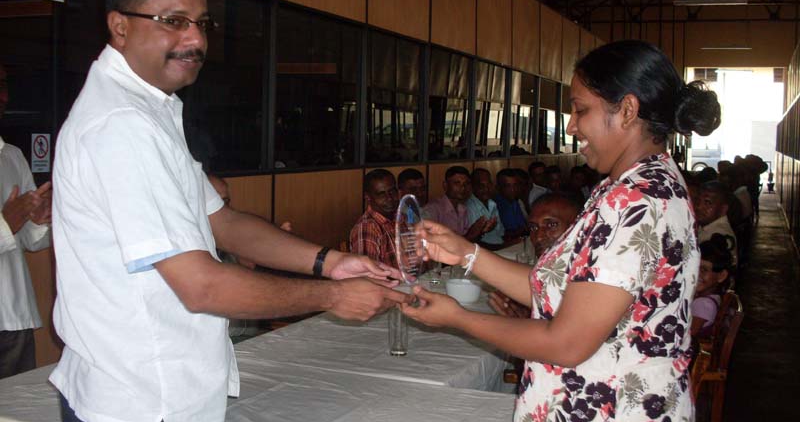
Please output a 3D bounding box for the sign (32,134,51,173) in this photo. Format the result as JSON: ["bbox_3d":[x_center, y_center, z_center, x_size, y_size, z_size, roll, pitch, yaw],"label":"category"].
[{"bbox_3d":[-1.421,-0.229,3.482,0.008,0.153,0.097,4,5,23],"label":"sign"}]

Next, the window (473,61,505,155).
[{"bbox_3d":[0.921,-1.006,8.977,0.050,0.942,1.131,4,5,23],"label":"window"}]

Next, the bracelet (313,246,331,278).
[{"bbox_3d":[-0.147,0.096,1.640,0.018,0.063,0.052,15,12,10],"label":"bracelet"}]

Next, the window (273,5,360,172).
[{"bbox_3d":[-0.506,-0.746,5.596,0.050,0.942,1.131,4,5,23],"label":"window"}]

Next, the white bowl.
[{"bbox_3d":[0.280,0.352,3.840,0.152,0.083,0.152,2,5,4],"label":"white bowl"}]

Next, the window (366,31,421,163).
[{"bbox_3d":[-0.036,-0.831,6.709,0.050,0.942,1.077,4,5,23],"label":"window"}]

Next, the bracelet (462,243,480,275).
[{"bbox_3d":[0.132,0.088,1.620,0.025,0.058,0.050,25,8,-12],"label":"bracelet"}]

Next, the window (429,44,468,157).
[{"bbox_3d":[0.439,-0.918,7.834,0.050,0.942,1.091,4,5,23],"label":"window"}]

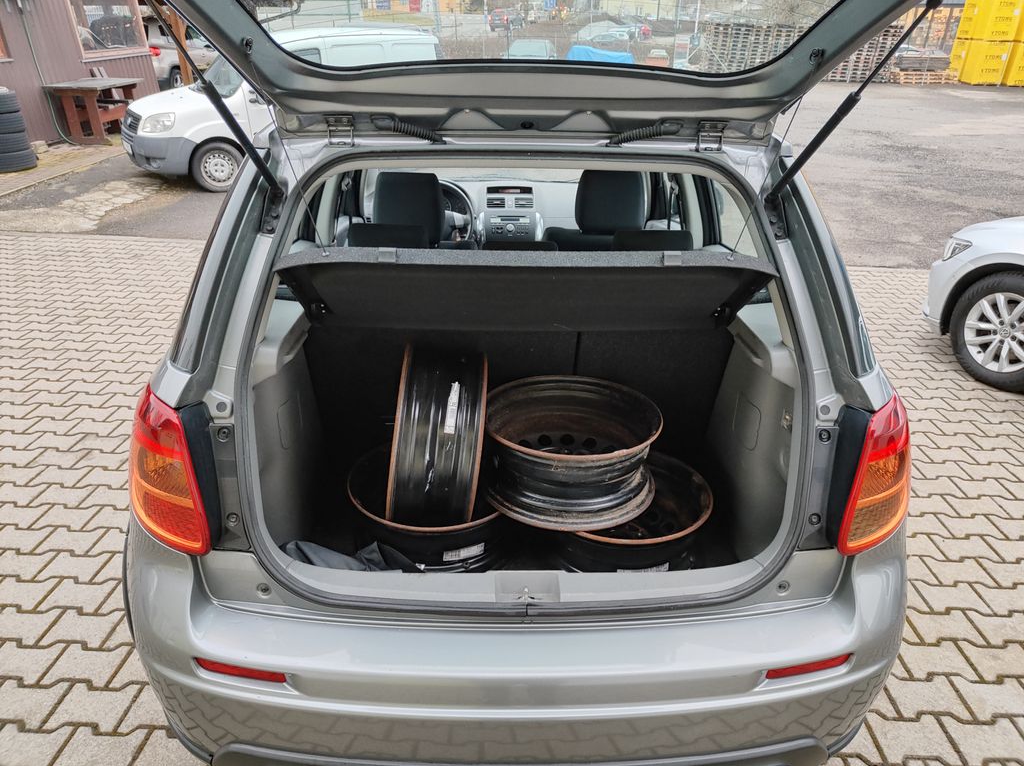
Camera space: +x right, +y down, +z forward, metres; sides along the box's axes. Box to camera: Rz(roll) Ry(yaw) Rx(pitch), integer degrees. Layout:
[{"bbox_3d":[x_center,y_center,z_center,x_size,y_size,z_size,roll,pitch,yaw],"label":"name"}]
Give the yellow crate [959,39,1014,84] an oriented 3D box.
[{"bbox_3d":[17.806,-12.004,25.515,1.050,1.470,1.100,5,27,10],"label":"yellow crate"}]

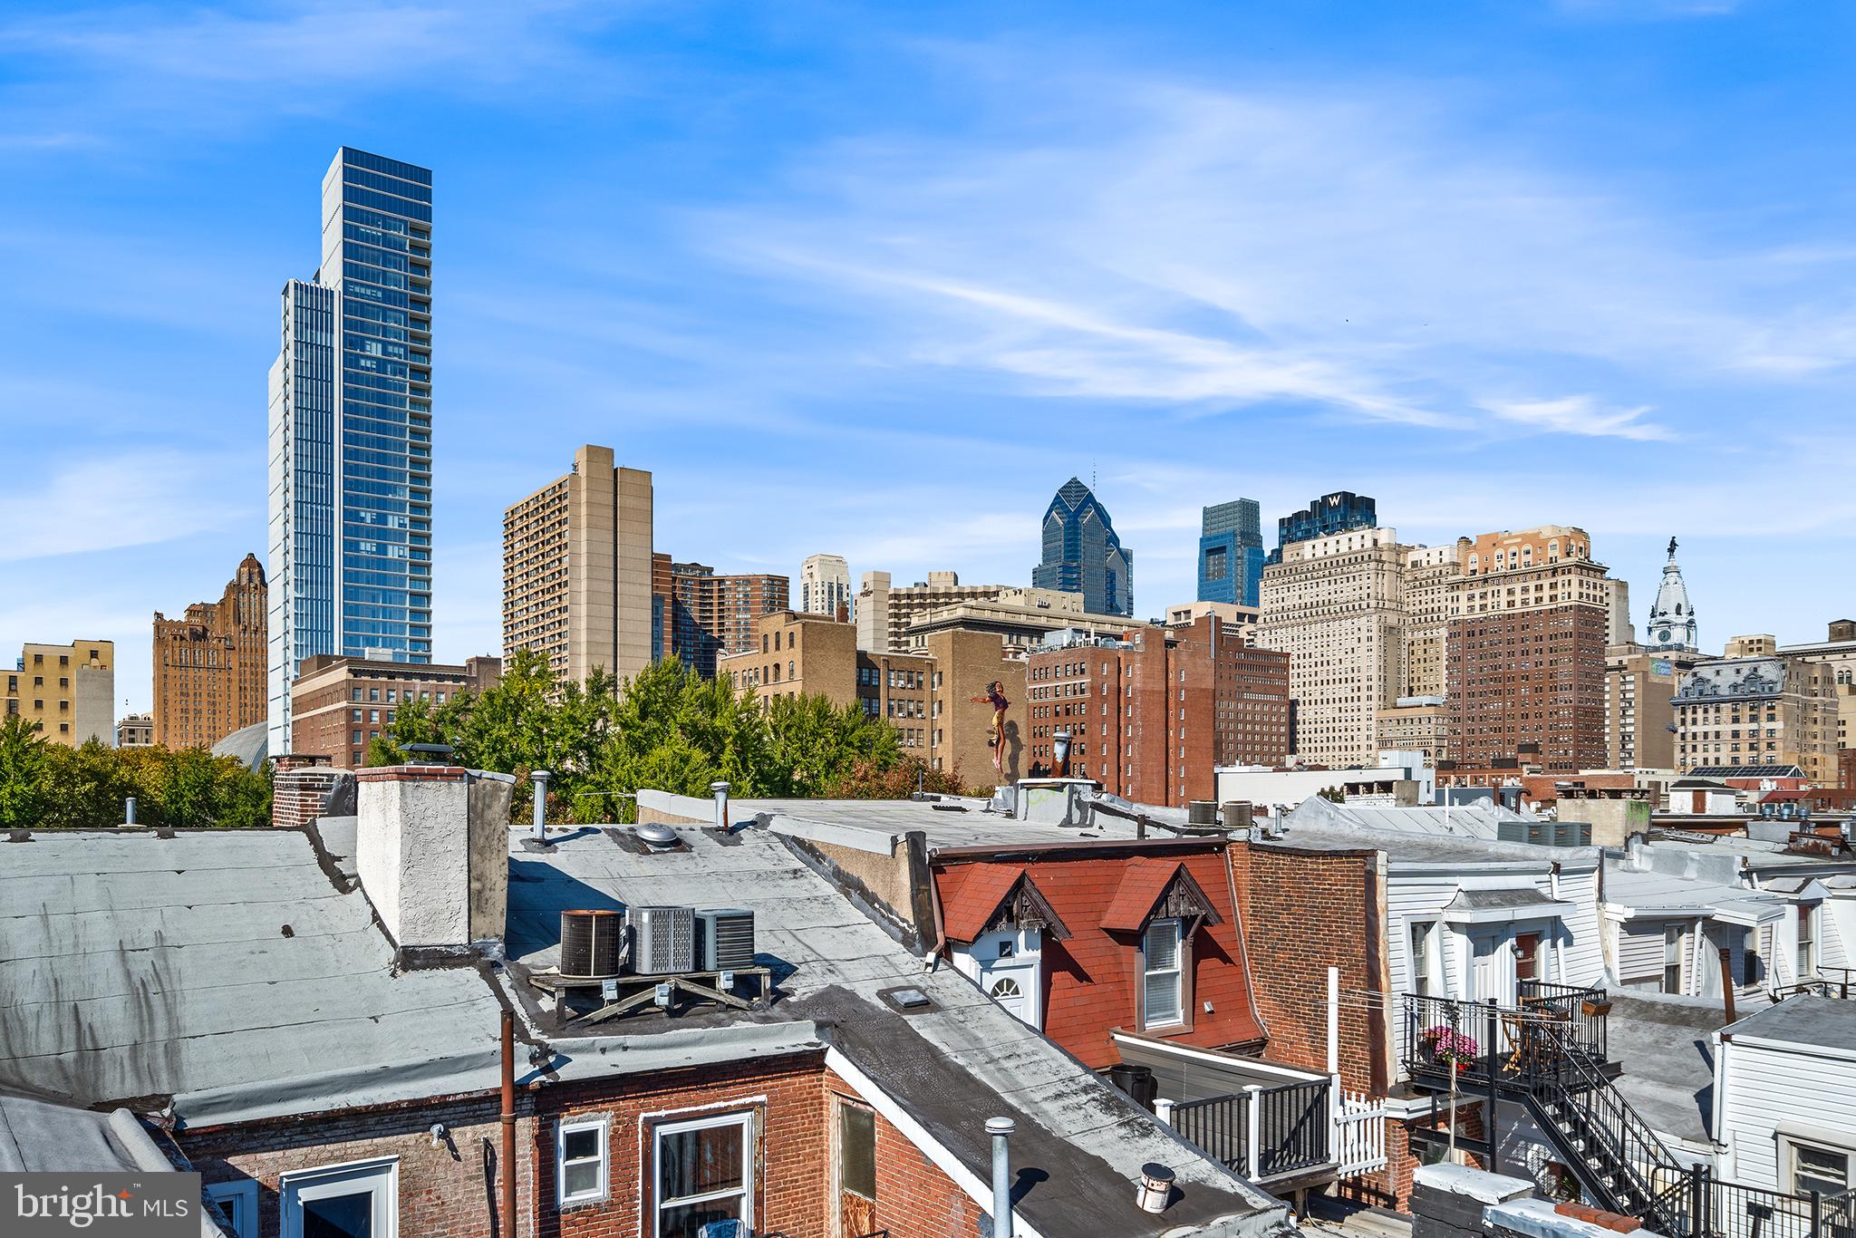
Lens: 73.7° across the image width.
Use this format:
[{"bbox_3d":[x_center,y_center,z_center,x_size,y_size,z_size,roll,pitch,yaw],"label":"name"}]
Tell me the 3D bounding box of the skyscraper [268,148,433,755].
[{"bbox_3d":[-140.800,-21.900,300.000,28.000,162.000,46.000,3,-5,-35],"label":"skyscraper"}]

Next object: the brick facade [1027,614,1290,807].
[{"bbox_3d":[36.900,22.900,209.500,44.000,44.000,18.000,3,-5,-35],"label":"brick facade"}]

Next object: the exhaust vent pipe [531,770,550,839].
[{"bbox_3d":[-5.570,2.680,17.800,0.270,1.030,0.270,3,-5,-36],"label":"exhaust vent pipe"}]

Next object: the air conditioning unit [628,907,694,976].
[{"bbox_3d":[-2.978,3.593,13.850,0.590,0.700,0.590,0,0,-34],"label":"air conditioning unit"}]

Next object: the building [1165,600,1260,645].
[{"bbox_3d":[191.000,64.600,830.000,48.000,148.000,42.000,3,-5,-35],"label":"building"}]

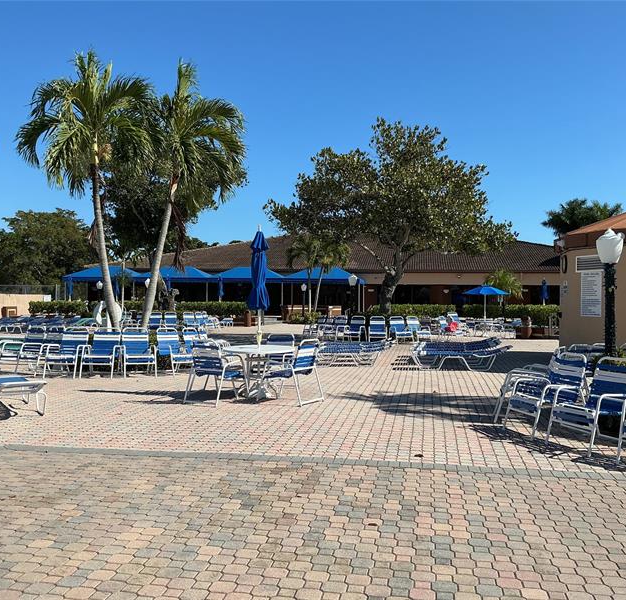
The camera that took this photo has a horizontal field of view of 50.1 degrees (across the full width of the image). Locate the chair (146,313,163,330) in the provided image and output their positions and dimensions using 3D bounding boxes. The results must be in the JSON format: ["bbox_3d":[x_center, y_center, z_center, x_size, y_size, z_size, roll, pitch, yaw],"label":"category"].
[{"bbox_3d":[-6.569,0.891,27.897,0.590,0.870,0.760,0,0,-1],"label":"chair"}]

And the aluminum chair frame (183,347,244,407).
[{"bbox_3d":[-1.360,1.015,9.620,0.590,0.890,0.780,0,0,30],"label":"aluminum chair frame"}]

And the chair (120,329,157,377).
[{"bbox_3d":[-3.330,1.007,12.780,0.590,0.890,0.780,0,0,-23],"label":"chair"}]

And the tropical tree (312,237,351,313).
[{"bbox_3d":[1.130,-1.160,41.000,2.200,5.200,2.200,0,0,0],"label":"tropical tree"}]

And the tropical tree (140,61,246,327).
[{"bbox_3d":[-2.660,-1.900,14.800,2.500,6.800,2.500,0,0,0],"label":"tropical tree"}]

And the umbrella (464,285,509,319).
[{"bbox_3d":[7.880,0.470,30.500,2.130,2.380,2.130,0,0,0],"label":"umbrella"}]

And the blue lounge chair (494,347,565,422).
[{"bbox_3d":[2.570,1.003,8.000,0.760,0.850,0.580,0,0,17],"label":"blue lounge chair"}]

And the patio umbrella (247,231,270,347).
[{"bbox_3d":[-0.790,0.170,9.800,0.360,2.480,0.360,0,0,0],"label":"patio umbrella"}]

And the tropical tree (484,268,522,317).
[{"bbox_3d":[7.722,-0.125,27.192,1.600,2.450,1.600,0,0,0],"label":"tropical tree"}]

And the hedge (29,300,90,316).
[{"bbox_3d":[-15.899,0.505,42.297,3.800,0.950,1.100,0,0,0],"label":"hedge"}]

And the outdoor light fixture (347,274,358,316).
[{"bbox_3d":[1.502,0.193,25.392,0.360,2.330,0.360,0,0,0],"label":"outdoor light fixture"}]

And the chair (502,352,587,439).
[{"bbox_3d":[2.546,1.042,7.337,0.750,0.870,0.590,0,0,-18],"label":"chair"}]

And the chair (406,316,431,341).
[{"bbox_3d":[3.680,1.013,23.300,0.590,0.890,0.780,0,0,-27],"label":"chair"}]

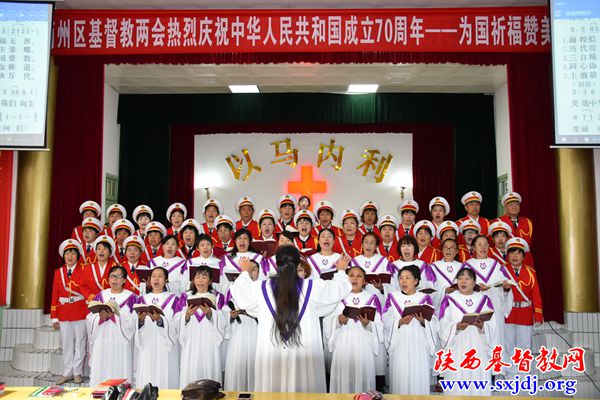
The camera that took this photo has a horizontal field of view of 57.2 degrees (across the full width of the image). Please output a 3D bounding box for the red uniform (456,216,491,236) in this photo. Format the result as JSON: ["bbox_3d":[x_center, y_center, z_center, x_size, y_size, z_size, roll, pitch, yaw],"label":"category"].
[{"bbox_3d":[2.256,0.550,7.119,0.480,0.700,0.270,-1,-5,8],"label":"red uniform"}]

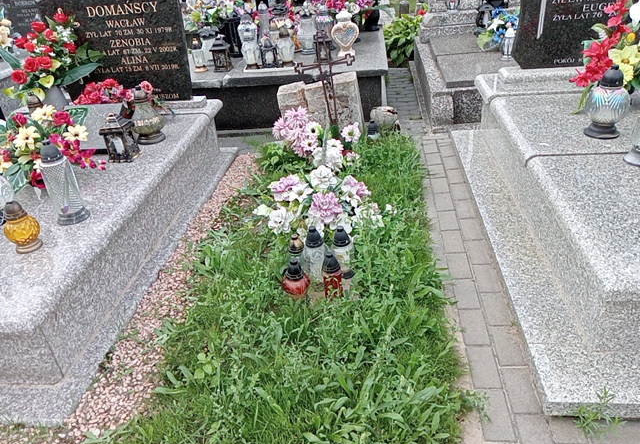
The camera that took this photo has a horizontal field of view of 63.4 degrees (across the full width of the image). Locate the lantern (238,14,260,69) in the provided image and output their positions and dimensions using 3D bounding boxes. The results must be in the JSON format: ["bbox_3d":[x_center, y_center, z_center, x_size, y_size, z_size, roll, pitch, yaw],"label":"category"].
[{"bbox_3d":[-0.539,-1.367,3.933,0.150,0.375,0.150,-1,30,7],"label":"lantern"}]

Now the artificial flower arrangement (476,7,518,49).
[{"bbox_3d":[1.575,-1.709,4.558,0.350,0.280,0.320,-1,30,7],"label":"artificial flower arrangement"}]

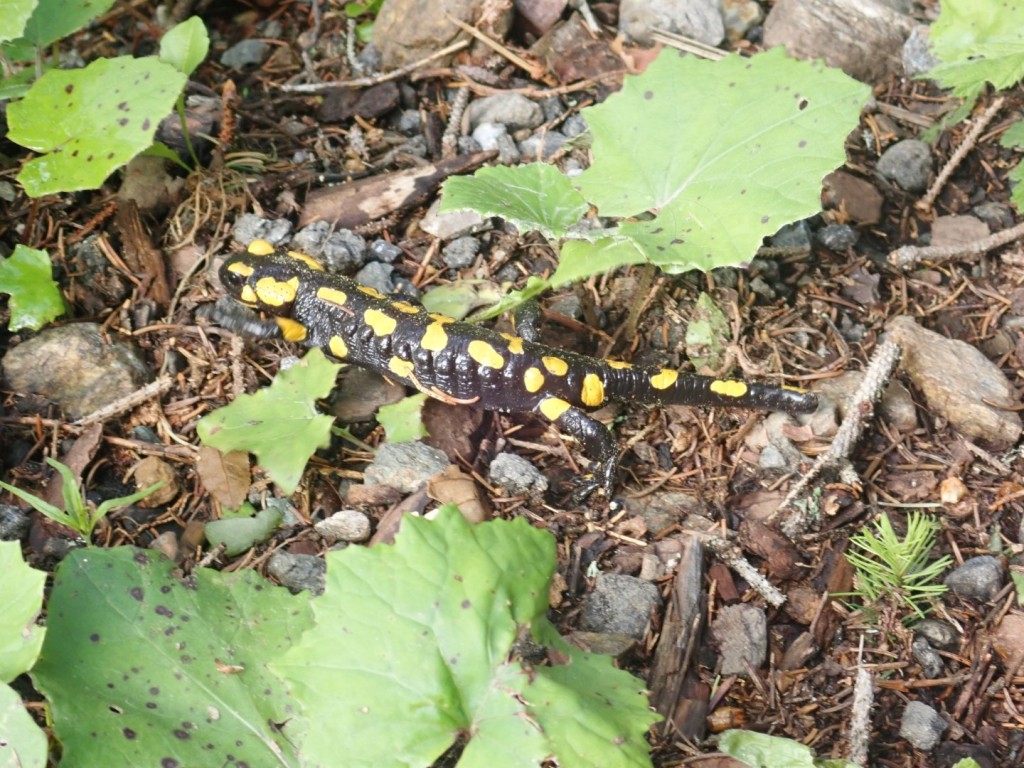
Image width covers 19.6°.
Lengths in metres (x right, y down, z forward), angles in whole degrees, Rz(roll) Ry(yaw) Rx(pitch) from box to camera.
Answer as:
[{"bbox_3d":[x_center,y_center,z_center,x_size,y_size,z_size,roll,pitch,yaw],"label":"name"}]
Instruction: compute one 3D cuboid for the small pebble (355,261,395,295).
[{"bbox_3d":[-0.043,-0.032,0.921,0.013,0.009,0.013,0,52,0],"label":"small pebble"}]

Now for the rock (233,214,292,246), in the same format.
[{"bbox_3d":[-0.076,-0.046,0.896,0.018,0.009,0.012,0,47,0],"label":"rock"}]

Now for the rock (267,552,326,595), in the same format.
[{"bbox_3d":[-0.058,0.052,0.805,0.018,0.009,0.013,0,47,0],"label":"rock"}]

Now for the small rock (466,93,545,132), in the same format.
[{"bbox_3d":[-0.002,-0.089,0.980,0.025,0.011,0.015,0,48,0],"label":"small rock"}]

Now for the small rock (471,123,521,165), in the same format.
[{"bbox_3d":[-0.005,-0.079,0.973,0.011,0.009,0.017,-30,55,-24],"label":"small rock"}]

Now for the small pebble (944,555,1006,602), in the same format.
[{"bbox_3d":[0.133,0.056,0.850,0.017,0.010,0.013,0,48,0],"label":"small pebble"}]

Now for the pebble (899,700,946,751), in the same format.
[{"bbox_3d":[0.114,0.095,0.821,0.013,0.011,0.015,0,52,0],"label":"pebble"}]

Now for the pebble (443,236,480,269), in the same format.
[{"bbox_3d":[-0.016,-0.041,0.928,0.012,0.008,0.011,0,52,0],"label":"pebble"}]

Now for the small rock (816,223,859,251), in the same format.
[{"bbox_3d":[0.103,-0.046,0.932,0.013,0.008,0.009,0,52,0],"label":"small rock"}]

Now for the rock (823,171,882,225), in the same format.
[{"bbox_3d":[0.110,-0.060,0.954,0.019,0.011,0.018,0,48,0],"label":"rock"}]

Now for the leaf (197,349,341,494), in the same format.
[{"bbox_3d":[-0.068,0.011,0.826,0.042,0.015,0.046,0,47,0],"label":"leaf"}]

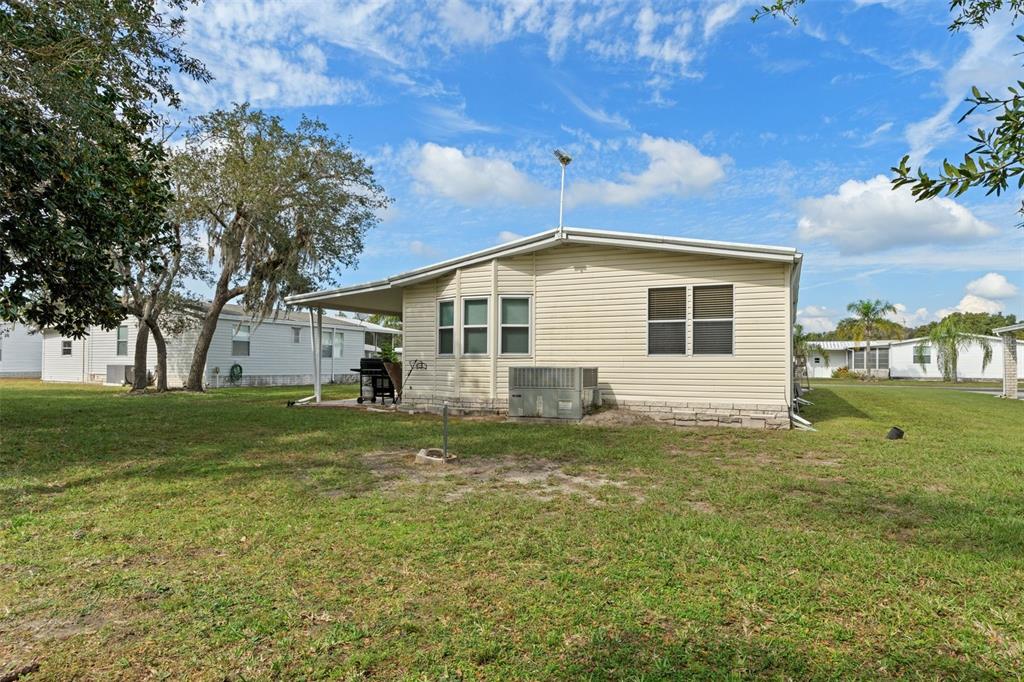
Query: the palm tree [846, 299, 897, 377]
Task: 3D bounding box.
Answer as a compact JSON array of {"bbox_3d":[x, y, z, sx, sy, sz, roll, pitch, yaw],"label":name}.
[{"bbox_3d":[27.600,-0.200,46.000,4.300,6.300,4.200,0,-2,0],"label":"palm tree"}]

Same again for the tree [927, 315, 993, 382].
[{"bbox_3d":[29.200,0.500,39.000,4.300,4.450,4.200,0,-2,0],"label":"tree"}]

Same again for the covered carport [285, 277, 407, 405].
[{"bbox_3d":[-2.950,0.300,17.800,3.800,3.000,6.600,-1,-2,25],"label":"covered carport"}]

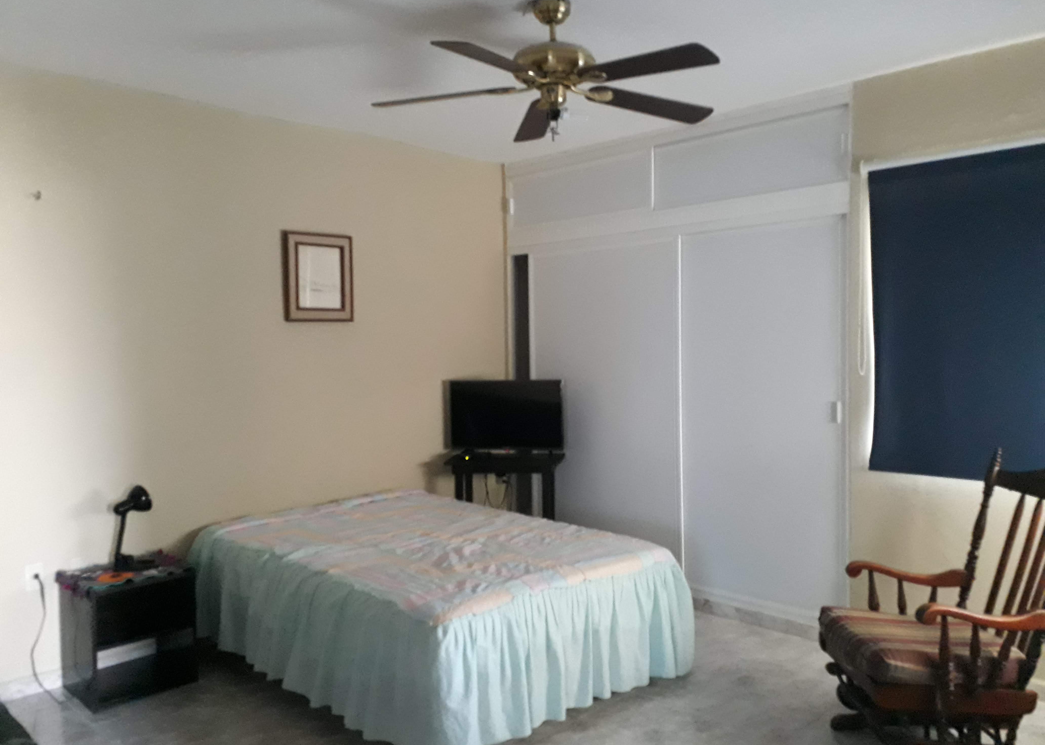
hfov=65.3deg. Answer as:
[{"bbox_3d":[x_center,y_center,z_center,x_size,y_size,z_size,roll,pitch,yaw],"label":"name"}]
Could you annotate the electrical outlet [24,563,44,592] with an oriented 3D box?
[{"bbox_3d":[-2.180,0.920,3.646,0.071,0.115,0.012,-3,4,-45],"label":"electrical outlet"}]

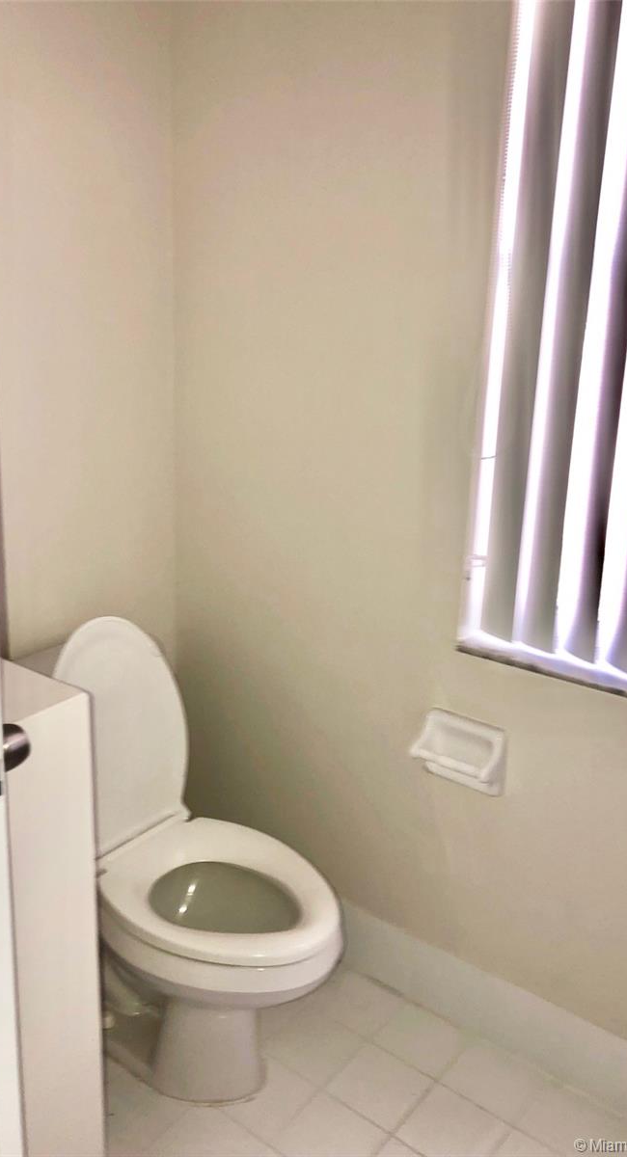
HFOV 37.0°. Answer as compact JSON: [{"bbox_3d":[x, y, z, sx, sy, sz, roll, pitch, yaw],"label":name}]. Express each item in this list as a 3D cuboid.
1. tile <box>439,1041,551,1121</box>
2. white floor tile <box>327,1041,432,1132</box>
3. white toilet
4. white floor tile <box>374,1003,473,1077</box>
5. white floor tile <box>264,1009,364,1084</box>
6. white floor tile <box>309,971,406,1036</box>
[{"bbox_3d":[0.343,0.963,1.795,0.153,0.010,0.145,14,19,36],"label":"tile"},{"bbox_3d":[0.123,0.962,1.771,0.153,0.010,0.153,14,19,36],"label":"white floor tile"},{"bbox_3d":[-0.275,0.507,1.785,0.769,0.833,0.450,14,19,36],"label":"white toilet"},{"bbox_3d":[0.219,0.933,1.889,0.153,0.010,0.145,14,19,36],"label":"white floor tile"},{"bbox_3d":[-0.001,0.932,1.865,0.153,0.010,0.153,14,19,36],"label":"white floor tile"},{"bbox_3d":[0.095,0.904,1.982,0.153,0.010,0.145,14,19,36],"label":"white floor tile"}]

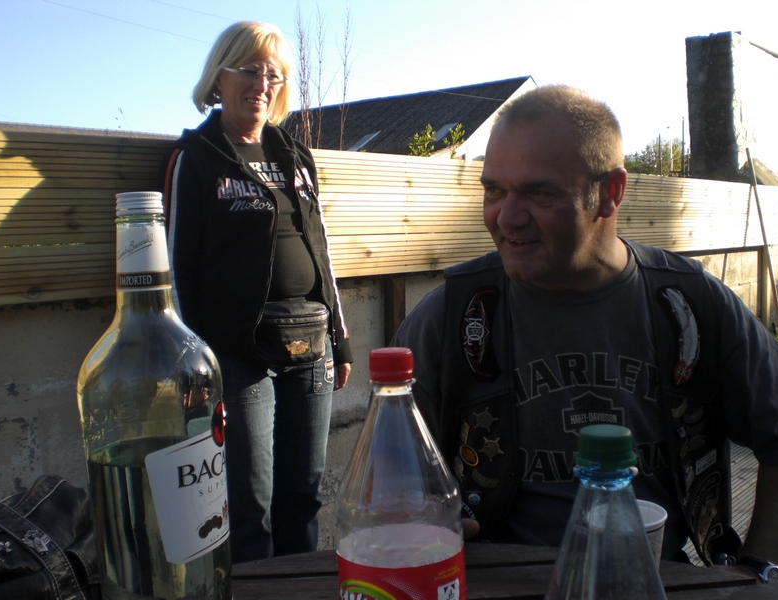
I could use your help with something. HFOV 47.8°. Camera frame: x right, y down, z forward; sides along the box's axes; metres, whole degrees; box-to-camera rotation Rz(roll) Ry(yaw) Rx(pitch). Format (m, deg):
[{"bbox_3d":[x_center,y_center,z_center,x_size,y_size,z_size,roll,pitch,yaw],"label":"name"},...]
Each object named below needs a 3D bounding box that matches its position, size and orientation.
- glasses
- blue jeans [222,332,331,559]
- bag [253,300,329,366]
[{"bbox_3d":[-0.348,-0.553,2.190,0.136,0.040,0.140,0,16,-37],"label":"glasses"},{"bbox_3d":[-0.300,0.485,2.270,0.330,0.900,0.240,-5,6,-25],"label":"blue jeans"},{"bbox_3d":[-0.229,0.080,2.090,0.192,0.145,0.085,-5,6,-25],"label":"bag"}]

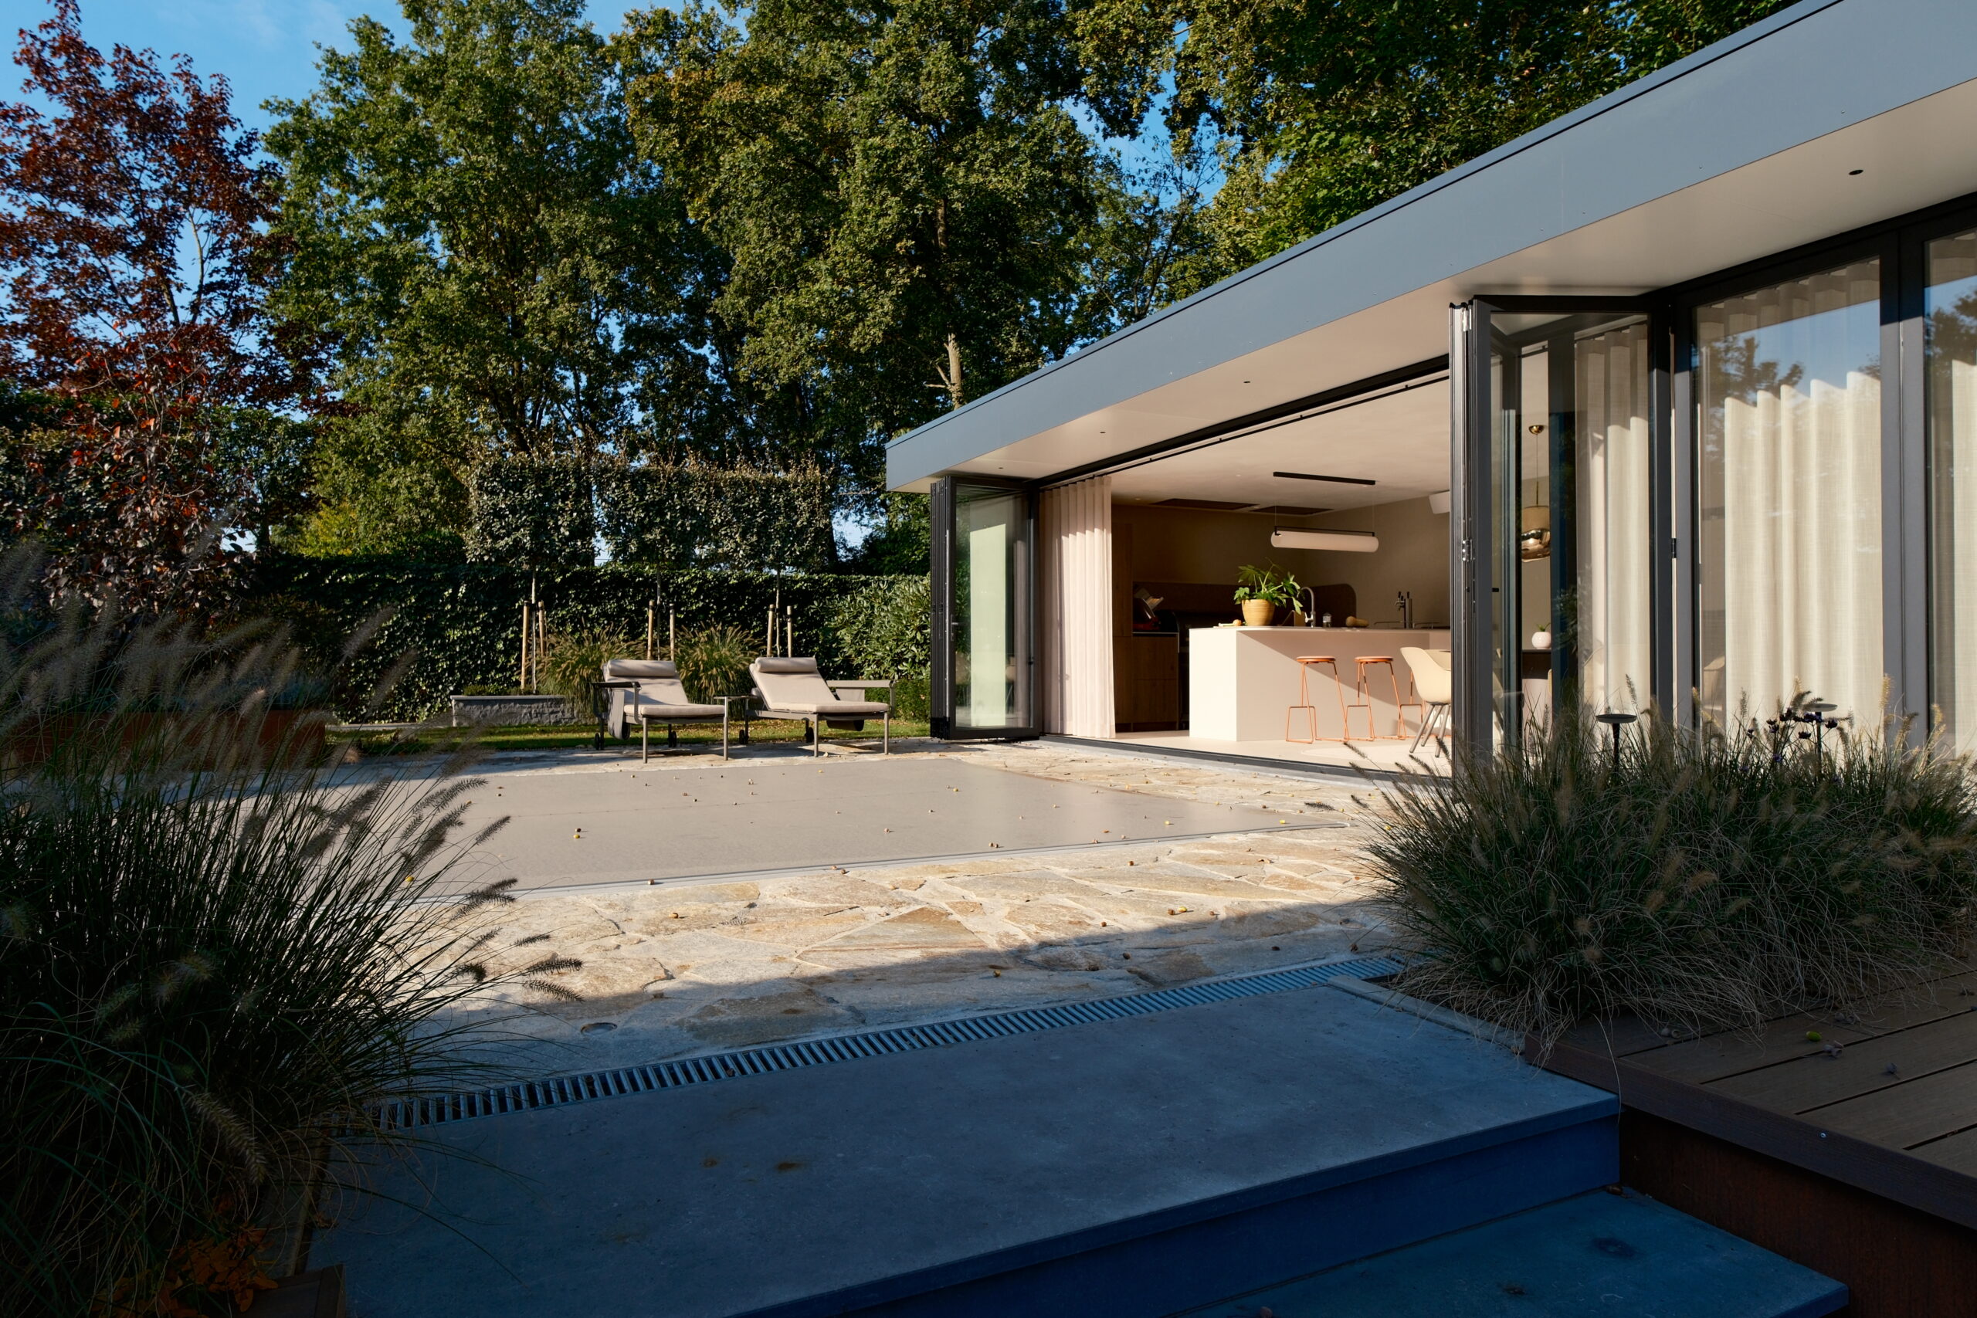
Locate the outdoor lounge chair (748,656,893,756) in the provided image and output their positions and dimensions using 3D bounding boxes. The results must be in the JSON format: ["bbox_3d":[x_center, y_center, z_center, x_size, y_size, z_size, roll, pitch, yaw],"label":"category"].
[{"bbox_3d":[-1.502,0.383,9.910,0.717,0.788,1.952,0,0,-29],"label":"outdoor lounge chair"}]

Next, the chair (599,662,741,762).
[{"bbox_3d":[-2.675,0.389,9.336,0.731,0.774,1.952,0,0,-29],"label":"chair"}]

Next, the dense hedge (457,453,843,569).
[{"bbox_3d":[-4.346,-1.883,15.204,4.646,1.380,0.550,0,0,-19],"label":"dense hedge"}]

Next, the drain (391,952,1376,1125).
[{"bbox_3d":[-0.003,0.770,2.338,2.278,0.050,0.135,0,0,-26],"label":"drain"}]

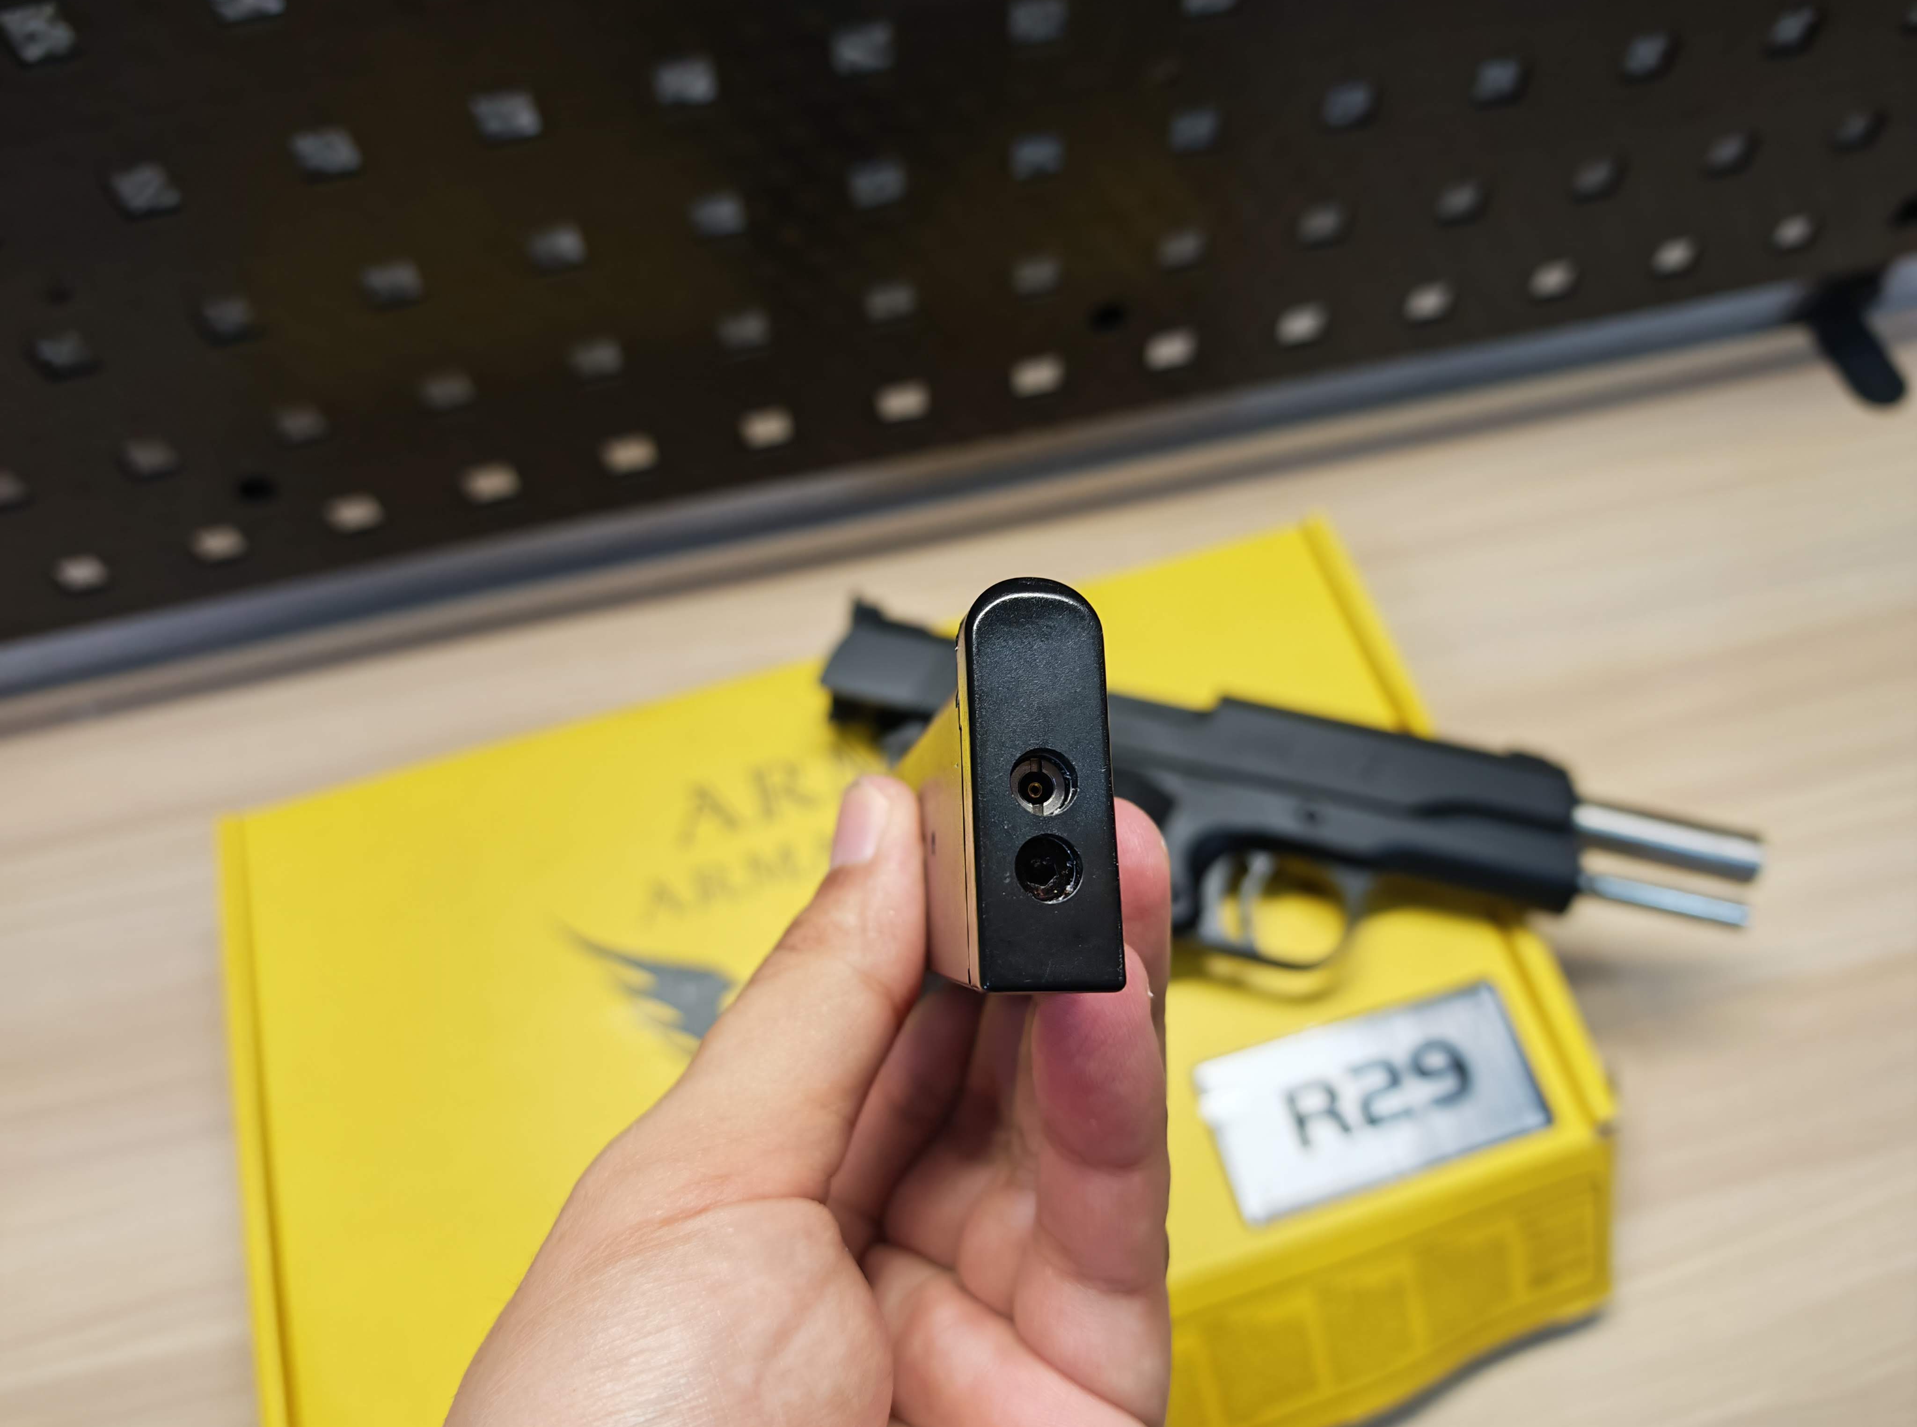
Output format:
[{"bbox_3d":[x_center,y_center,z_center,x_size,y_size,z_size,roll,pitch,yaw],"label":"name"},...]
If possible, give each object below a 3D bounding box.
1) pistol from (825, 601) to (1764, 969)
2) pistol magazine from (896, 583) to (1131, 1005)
[{"bbox_3d":[0.072,0.050,0.320,0.233,0.035,0.138,10,64,8],"label":"pistol"},{"bbox_3d":[0.001,0.015,0.186,0.014,0.121,0.041,1,81,-8],"label":"pistol magazine"}]

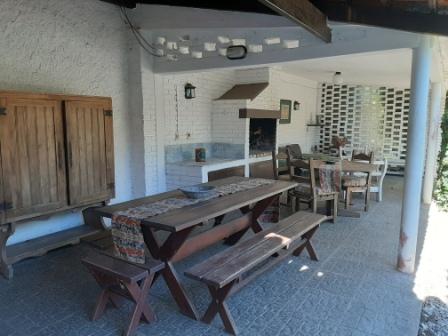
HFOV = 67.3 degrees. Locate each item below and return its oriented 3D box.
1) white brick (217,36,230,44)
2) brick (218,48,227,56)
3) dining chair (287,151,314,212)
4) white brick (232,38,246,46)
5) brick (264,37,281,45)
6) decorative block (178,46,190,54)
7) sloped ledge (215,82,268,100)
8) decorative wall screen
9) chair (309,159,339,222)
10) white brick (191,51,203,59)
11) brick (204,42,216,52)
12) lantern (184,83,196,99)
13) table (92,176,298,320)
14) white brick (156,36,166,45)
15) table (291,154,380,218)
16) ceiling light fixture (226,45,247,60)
[{"bbox_3d":[-0.001,-1.529,4.038,0.185,0.070,0.080,5,10,36],"label":"white brick"},{"bbox_3d":[-0.006,-1.396,4.067,0.129,0.077,0.082,5,9,32],"label":"brick"},{"bbox_3d":[1.186,0.274,5.110,0.464,0.948,0.433,6,10,41],"label":"dining chair"},{"bbox_3d":[0.189,-1.564,4.183,0.200,0.078,0.100,5,9,35],"label":"white brick"},{"bbox_3d":[0.528,-1.378,3.665,0.185,0.062,0.080,5,10,36],"label":"brick"},{"bbox_3d":[-0.521,-1.540,4.423,0.185,0.075,0.080,5,10,36],"label":"decorative block"},{"bbox_3d":[0.317,-1.344,5.972,0.800,0.370,0.750,5,10,36],"label":"sloped ledge"},{"bbox_3d":[3.914,-1.201,9.212,2.750,2.250,0.130,5,10,36],"label":"decorative wall screen"},{"bbox_3d":[1.433,0.316,4.939,0.433,0.906,0.412,2,8,14],"label":"chair"},{"bbox_3d":[-0.379,-1.553,4.591,0.200,0.080,0.100,5,9,35],"label":"white brick"},{"bbox_3d":[-0.167,-1.492,4.167,0.180,0.082,0.080,5,10,36],"label":"brick"},{"bbox_3d":[-0.515,-1.187,5.174,0.154,0.247,0.134,5,9,35],"label":"lantern"},{"bbox_3d":[-0.078,0.627,3.169,0.800,0.783,1.897,5,9,35],"label":"table"},{"bbox_3d":[-0.846,-1.726,4.556,0.118,0.077,0.082,5,9,32],"label":"white brick"},{"bbox_3d":[1.809,0.263,5.891,0.820,0.760,1.500,-3,8,-18],"label":"table"},{"bbox_3d":[0.151,-1.334,3.902,0.245,0.150,0.100,5,10,36],"label":"ceiling light fixture"}]

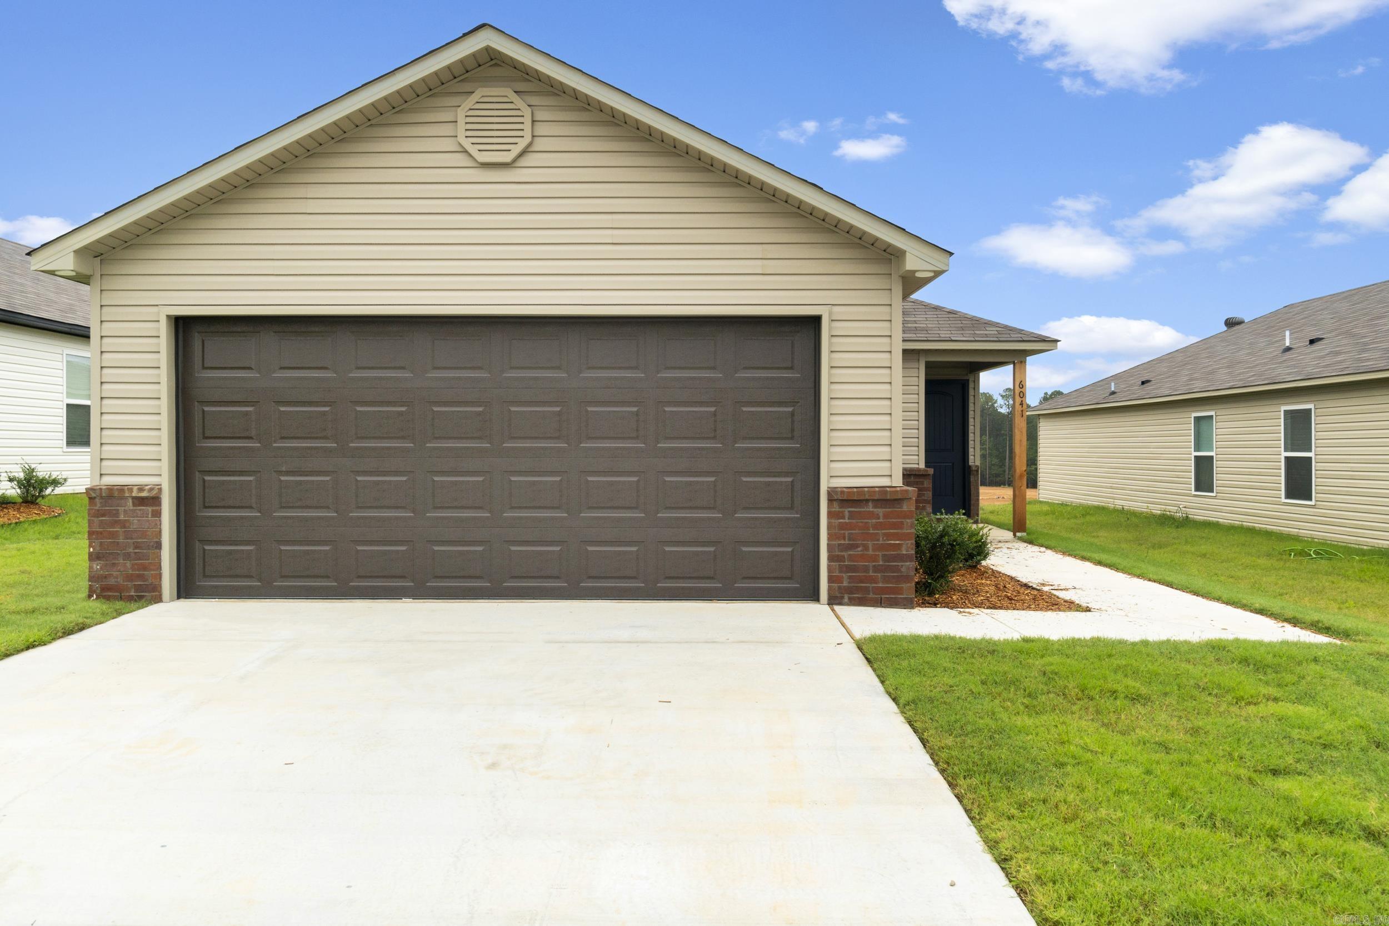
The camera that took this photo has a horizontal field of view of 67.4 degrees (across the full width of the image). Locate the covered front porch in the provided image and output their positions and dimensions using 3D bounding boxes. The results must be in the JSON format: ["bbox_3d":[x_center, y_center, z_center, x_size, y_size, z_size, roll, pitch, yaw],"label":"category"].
[{"bbox_3d":[3.770,-0.690,14.750,1.950,3.250,2.350,0,1,-1],"label":"covered front porch"}]

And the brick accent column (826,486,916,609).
[{"bbox_3d":[1.320,0.630,7.800,0.650,0.910,0.320,0,1,-1],"label":"brick accent column"}]

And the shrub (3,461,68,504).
[{"bbox_3d":[-8.680,0.260,13.700,0.780,0.560,0.750,0,1,-1],"label":"shrub"}]

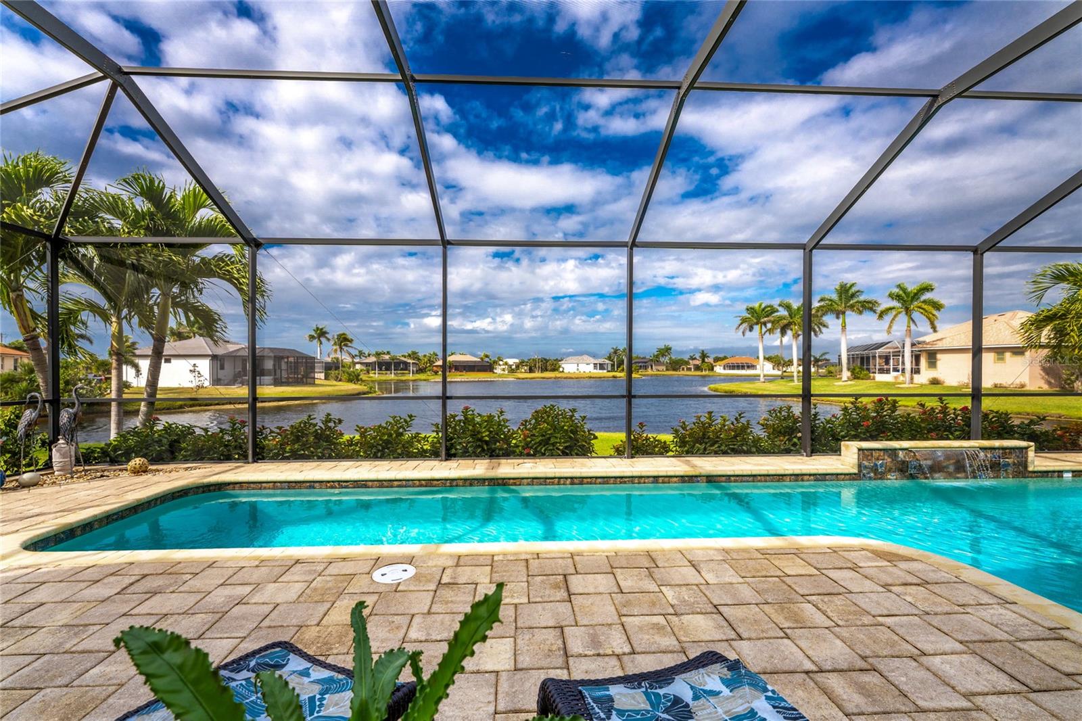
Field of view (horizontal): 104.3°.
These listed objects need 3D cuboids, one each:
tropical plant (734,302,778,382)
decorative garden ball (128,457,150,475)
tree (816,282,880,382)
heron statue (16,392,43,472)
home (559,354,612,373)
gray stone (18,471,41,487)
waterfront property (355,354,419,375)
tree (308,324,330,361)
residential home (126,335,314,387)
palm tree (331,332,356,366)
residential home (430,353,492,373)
[{"bbox_3d":[24.485,-2.099,47.500,4.900,9.100,4.900,0,0,0],"label":"tropical plant"},{"bbox_3d":[-4.873,1.275,5.100,0.200,0.200,0.200,0,0,0],"label":"decorative garden ball"},{"bbox_3d":[31.153,-2.893,43.000,6.400,10.200,6.400,0,0,0],"label":"tree"},{"bbox_3d":[-5.958,0.866,4.900,0.170,0.990,0.260,0,-1,45],"label":"heron statue"},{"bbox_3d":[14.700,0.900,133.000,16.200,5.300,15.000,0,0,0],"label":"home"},{"bbox_3d":[-5.770,1.345,4.750,0.175,0.150,0.165,0,0,0],"label":"gray stone"},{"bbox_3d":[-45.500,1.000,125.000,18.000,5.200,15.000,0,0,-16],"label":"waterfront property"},{"bbox_3d":[-40.092,-2.137,76.000,3.800,8.600,3.800,0,0,0],"label":"tree"},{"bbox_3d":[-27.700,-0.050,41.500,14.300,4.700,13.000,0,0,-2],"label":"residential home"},{"bbox_3d":[-25.285,-0.651,54.000,3.400,6.100,3.400,0,0,0],"label":"palm tree"},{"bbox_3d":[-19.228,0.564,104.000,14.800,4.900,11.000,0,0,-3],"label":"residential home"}]

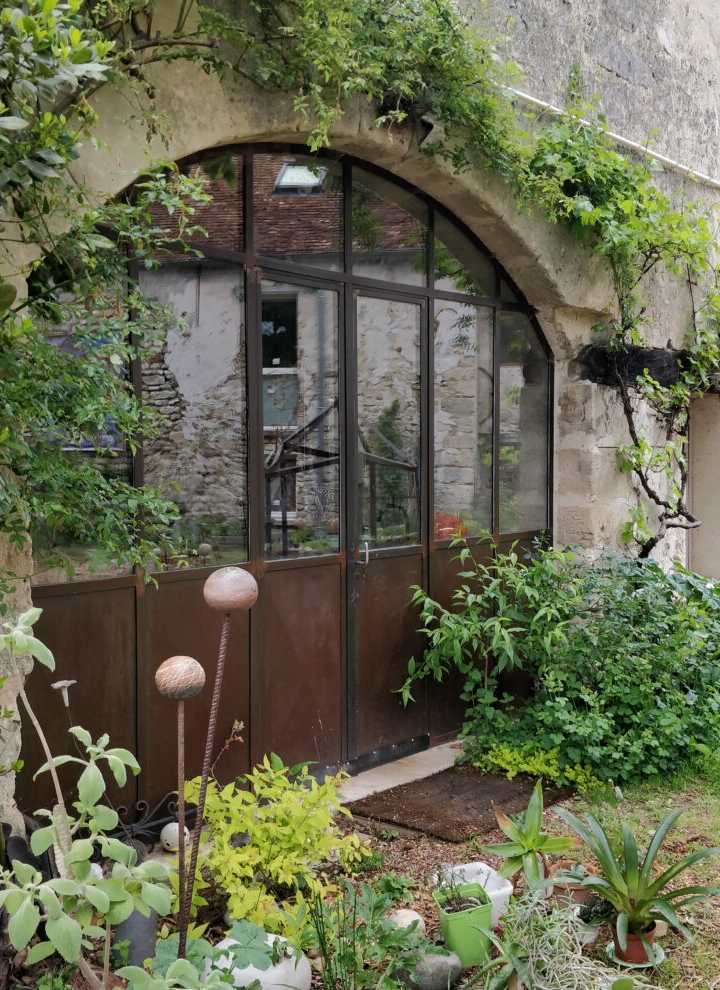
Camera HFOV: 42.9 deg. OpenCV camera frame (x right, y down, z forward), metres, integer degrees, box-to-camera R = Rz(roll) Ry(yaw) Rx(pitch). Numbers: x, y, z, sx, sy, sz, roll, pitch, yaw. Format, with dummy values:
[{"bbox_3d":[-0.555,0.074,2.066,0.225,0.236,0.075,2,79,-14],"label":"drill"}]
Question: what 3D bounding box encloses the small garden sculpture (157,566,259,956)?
[{"bbox_3d":[-0.414,0.768,2.500,0.280,1.130,0.190,0,3,0],"label":"small garden sculpture"}]

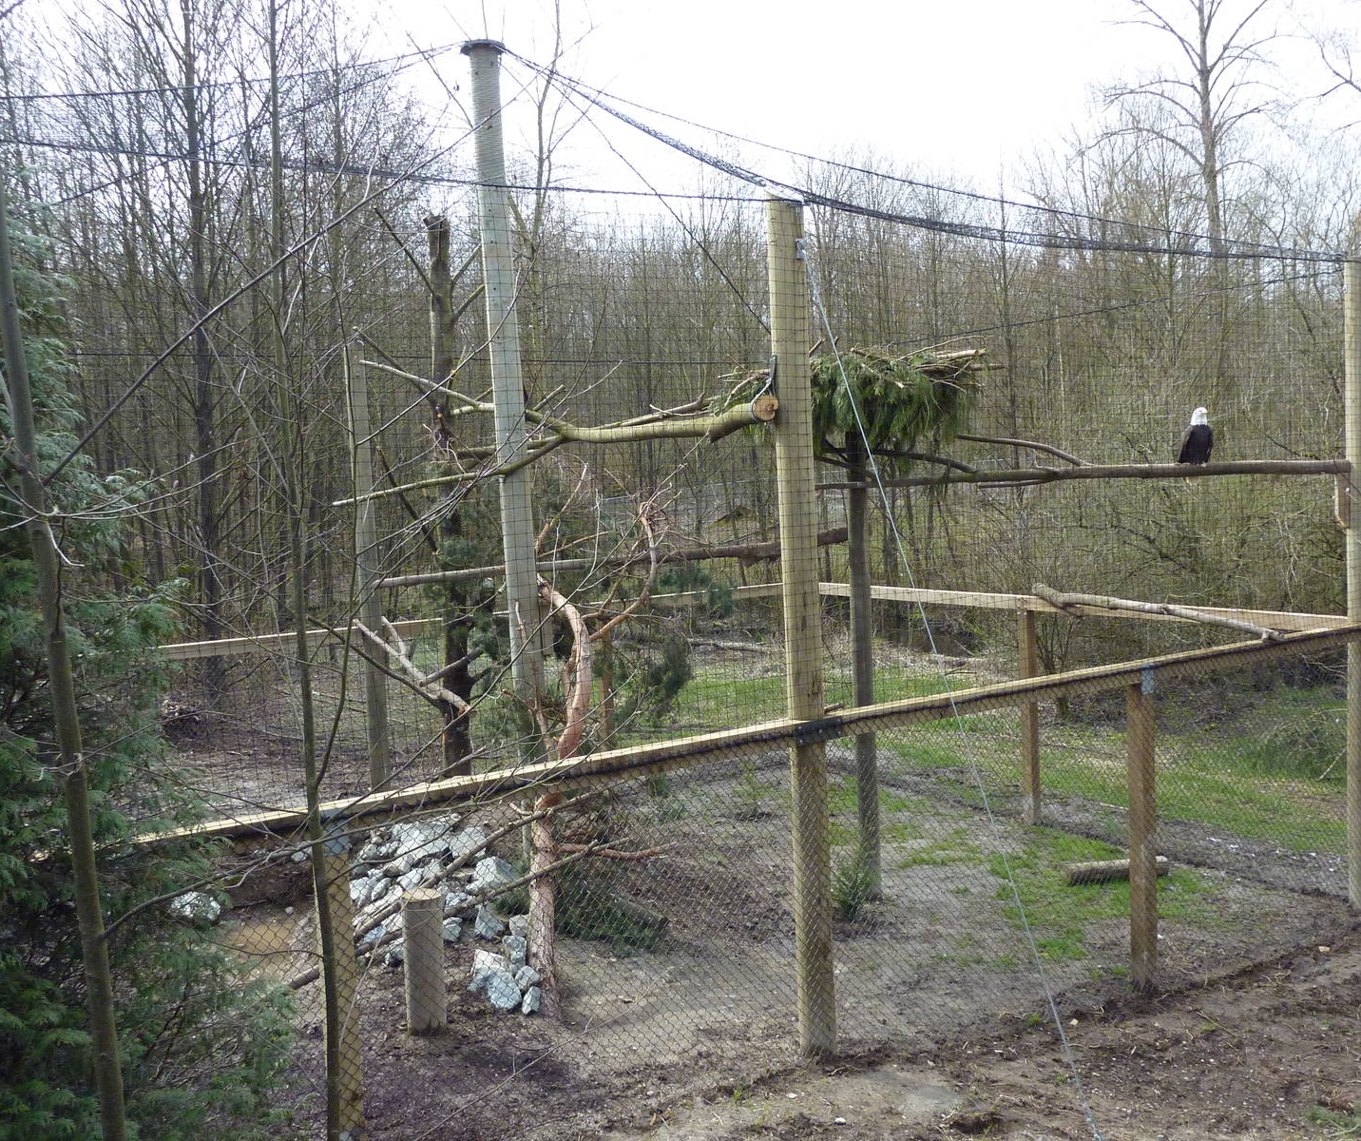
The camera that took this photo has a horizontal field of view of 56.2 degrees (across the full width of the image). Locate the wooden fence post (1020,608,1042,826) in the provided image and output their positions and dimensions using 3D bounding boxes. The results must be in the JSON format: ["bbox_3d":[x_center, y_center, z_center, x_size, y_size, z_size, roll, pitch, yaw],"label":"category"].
[{"bbox_3d":[3.996,1.663,14.550,0.140,2.538,0.140,-5,5,-32],"label":"wooden fence post"}]

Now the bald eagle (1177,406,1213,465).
[{"bbox_3d":[4.580,-1.168,11.330,0.300,0.600,0.340,-3,4,-9],"label":"bald eagle"}]

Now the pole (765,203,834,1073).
[{"bbox_3d":[0.753,0.406,7.880,0.228,5.361,0.228,-5,5,-32],"label":"pole"}]

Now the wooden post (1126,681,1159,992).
[{"bbox_3d":[3.501,2.017,9.650,0.140,2.390,0.140,-5,5,-32],"label":"wooden post"}]

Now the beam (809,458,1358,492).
[{"bbox_3d":[3.541,-0.833,11.300,4.828,0.170,0.170,-3,4,0],"label":"beam"}]

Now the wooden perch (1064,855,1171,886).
[{"bbox_3d":[4.188,2.872,12.220,1.032,0.190,0.190,-3,4,-7],"label":"wooden perch"}]

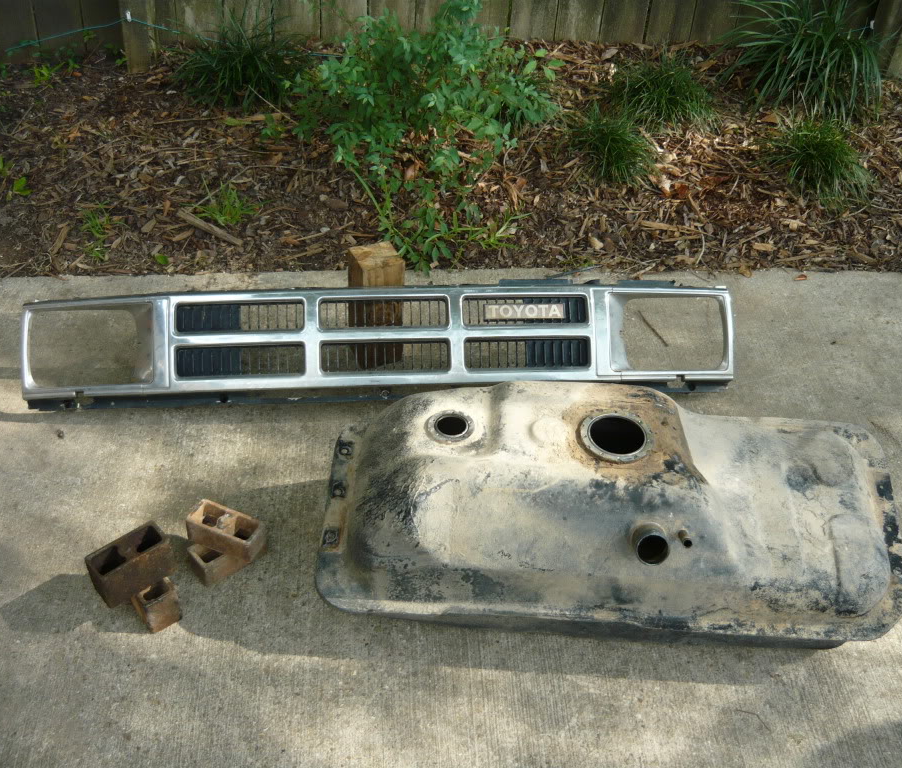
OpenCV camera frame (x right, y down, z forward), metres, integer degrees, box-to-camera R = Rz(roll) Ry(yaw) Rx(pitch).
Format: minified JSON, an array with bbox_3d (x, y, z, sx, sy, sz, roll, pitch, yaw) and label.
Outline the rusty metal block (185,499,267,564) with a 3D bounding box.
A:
[{"bbox_3d":[-0.381,0.251,1.657,0.118,0.056,0.051,18,44,15],"label":"rusty metal block"}]

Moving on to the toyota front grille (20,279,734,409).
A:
[{"bbox_3d":[-0.124,-0.077,1.964,1.400,0.220,0.105,-2,6,-6],"label":"toyota front grille"}]

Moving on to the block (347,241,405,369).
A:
[{"bbox_3d":[-0.157,-0.164,2.053,0.089,0.255,0.089,-15,46,-19],"label":"block"}]

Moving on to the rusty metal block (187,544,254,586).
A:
[{"bbox_3d":[-0.386,0.291,1.693,0.118,0.050,0.053,-28,51,-30],"label":"rusty metal block"}]

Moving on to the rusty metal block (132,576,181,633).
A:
[{"bbox_3d":[-0.476,0.362,1.588,0.052,0.077,0.031,-29,51,-30],"label":"rusty metal block"}]

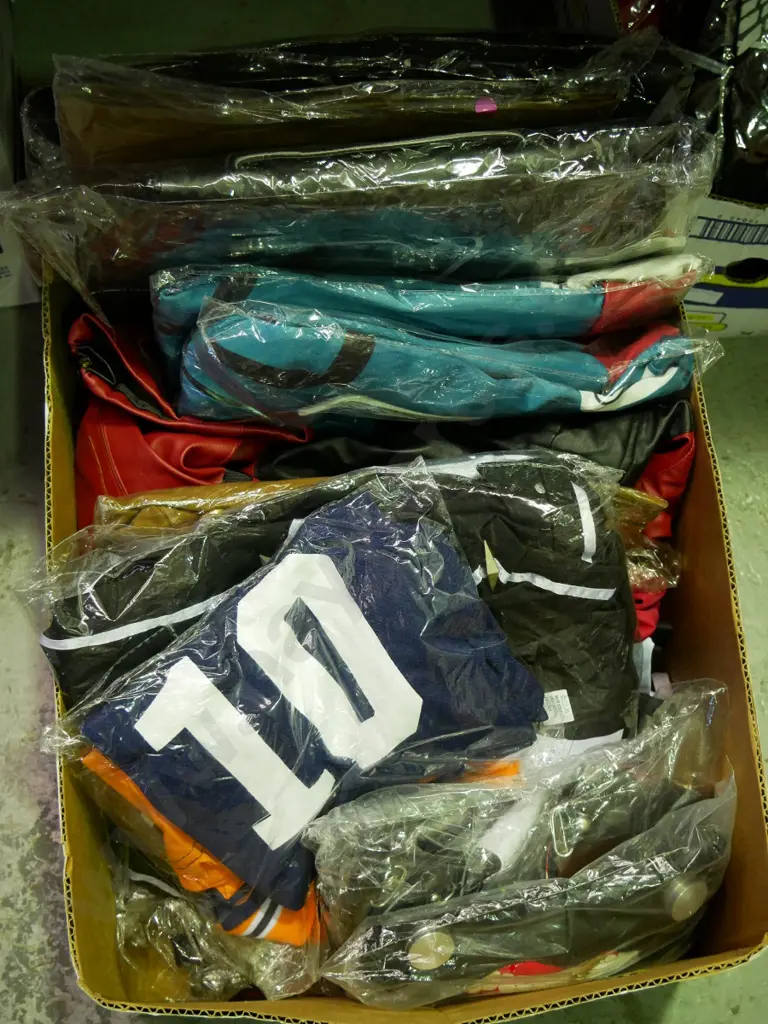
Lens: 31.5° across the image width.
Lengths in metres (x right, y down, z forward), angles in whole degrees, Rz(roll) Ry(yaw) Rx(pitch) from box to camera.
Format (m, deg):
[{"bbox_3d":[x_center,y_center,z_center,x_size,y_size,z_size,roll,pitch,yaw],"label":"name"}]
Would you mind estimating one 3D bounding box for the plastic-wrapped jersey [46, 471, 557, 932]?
[{"bbox_3d":[-0.043,0.112,0.820,0.250,0.055,0.178,-38,81,-4],"label":"plastic-wrapped jersey"}]

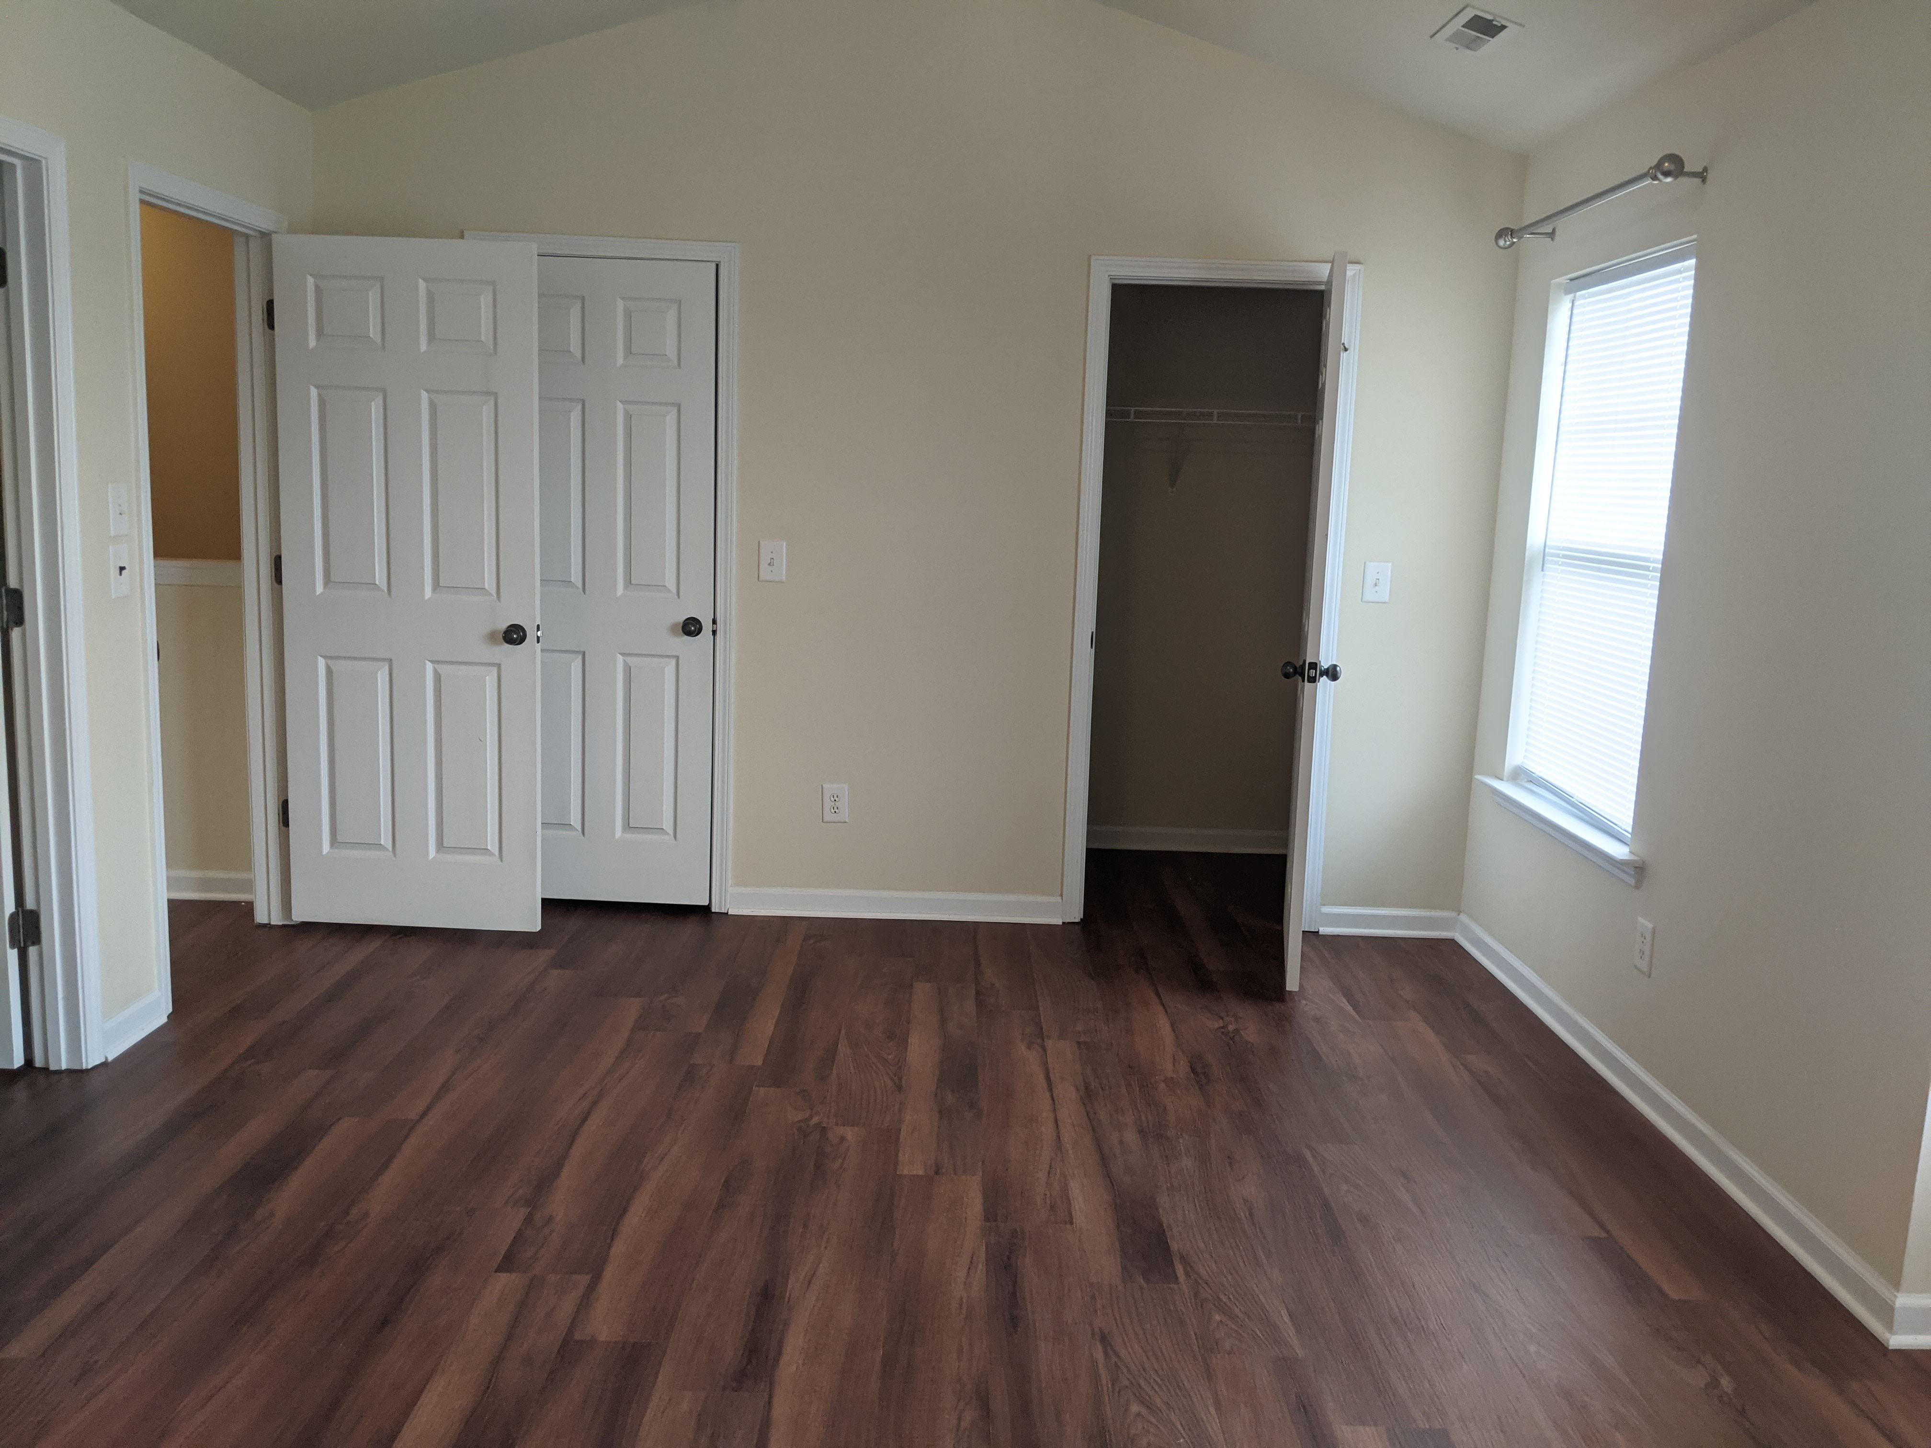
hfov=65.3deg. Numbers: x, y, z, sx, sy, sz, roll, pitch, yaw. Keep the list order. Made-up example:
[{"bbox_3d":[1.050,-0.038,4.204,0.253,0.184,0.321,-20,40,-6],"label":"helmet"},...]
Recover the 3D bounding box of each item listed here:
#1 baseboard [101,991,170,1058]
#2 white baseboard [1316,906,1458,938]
[{"bbox_3d":[-2.028,0.729,3.677,0.025,0.086,0.255,2,9,0],"label":"baseboard"},{"bbox_3d":[1.390,0.649,4.922,0.475,0.086,0.025,2,9,0],"label":"white baseboard"}]

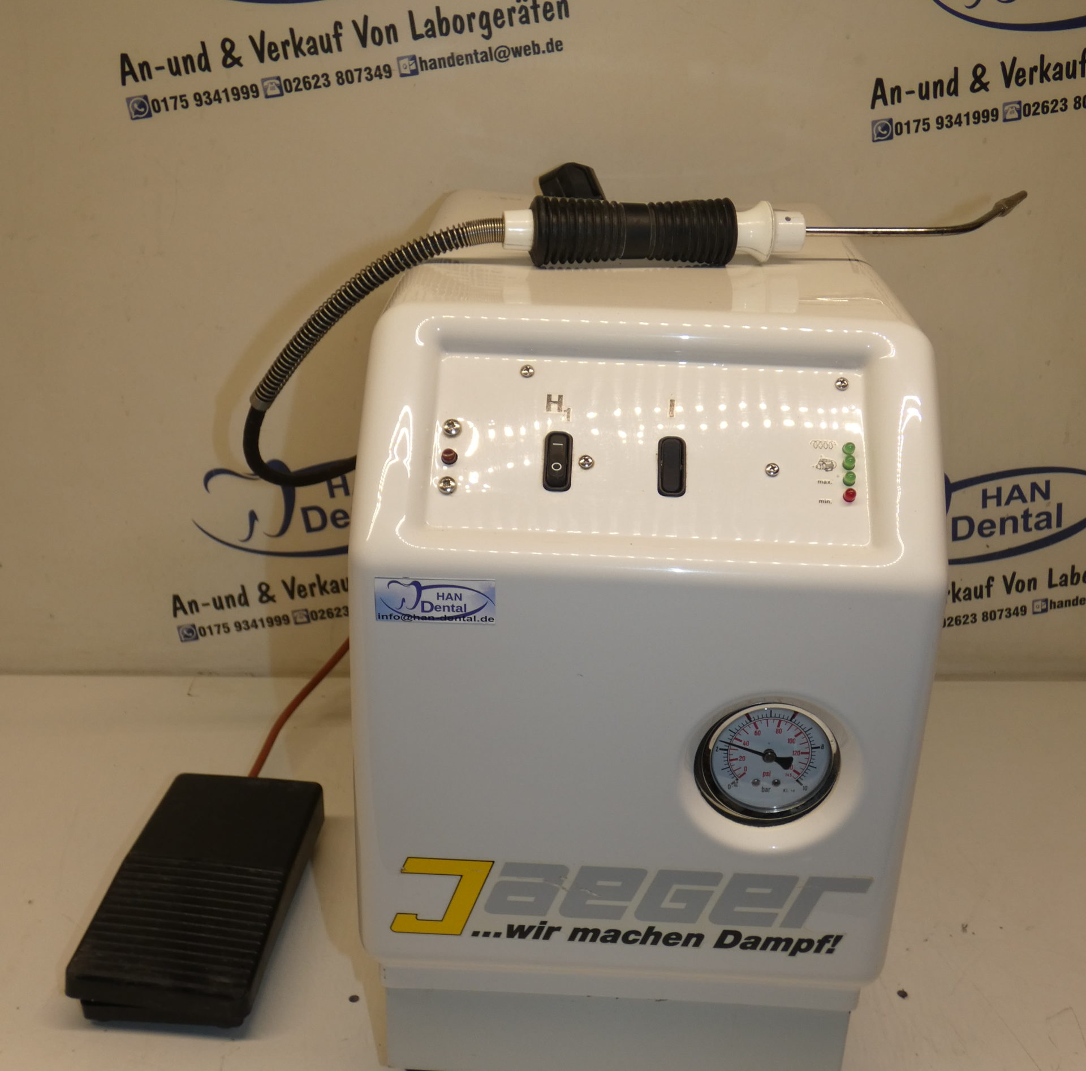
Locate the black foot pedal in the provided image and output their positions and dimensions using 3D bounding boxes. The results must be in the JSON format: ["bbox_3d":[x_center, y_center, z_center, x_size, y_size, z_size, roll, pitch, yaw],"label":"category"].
[{"bbox_3d":[-0.207,0.216,0.802,0.102,0.036,0.187,3,24,4],"label":"black foot pedal"}]

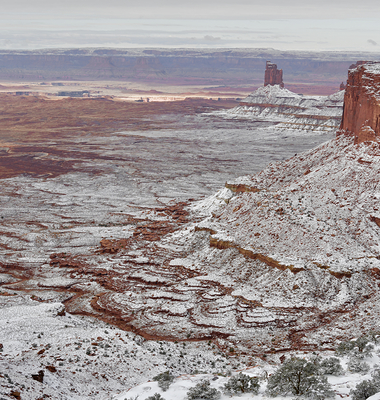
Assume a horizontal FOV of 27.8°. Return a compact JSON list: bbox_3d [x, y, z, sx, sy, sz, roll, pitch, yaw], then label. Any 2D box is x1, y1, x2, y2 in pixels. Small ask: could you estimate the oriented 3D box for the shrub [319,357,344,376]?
[{"bbox_3d":[11.444,13.466,62.000,2.103,1.653,1.893,0,11,0],"label":"shrub"}]

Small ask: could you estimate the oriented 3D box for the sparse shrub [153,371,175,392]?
[{"bbox_3d":[-2.074,14.206,60.000,1.722,1.818,1.550,0,11,0],"label":"sparse shrub"}]

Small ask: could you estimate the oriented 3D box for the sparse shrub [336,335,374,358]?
[{"bbox_3d":[14.465,12.804,67.000,3.321,2.073,2.989,0,11,0],"label":"sparse shrub"}]

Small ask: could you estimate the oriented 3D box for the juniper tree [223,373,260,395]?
[{"bbox_3d":[3.896,13.921,58.000,2.875,1.694,2.588,0,11,0],"label":"juniper tree"}]

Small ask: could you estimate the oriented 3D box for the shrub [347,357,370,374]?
[{"bbox_3d":[13.738,13.493,62.500,1.957,1.494,1.761,0,11,0],"label":"shrub"}]

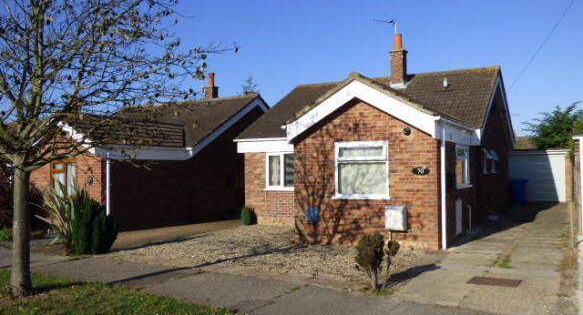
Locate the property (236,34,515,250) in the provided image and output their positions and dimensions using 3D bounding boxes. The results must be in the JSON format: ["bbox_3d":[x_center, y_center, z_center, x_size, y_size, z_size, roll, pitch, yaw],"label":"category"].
[{"bbox_3d":[2.481,-0.827,16.429,7.600,5.700,11.900,-1,-1,30],"label":"property"}]

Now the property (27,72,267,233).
[{"bbox_3d":[-5.568,-0.518,20.876,7.600,5.600,12.000,-1,-1,30],"label":"property"}]

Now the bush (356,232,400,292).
[{"bbox_3d":[1.159,1.380,6.758,0.560,0.720,0.460,0,-1,0],"label":"bush"}]

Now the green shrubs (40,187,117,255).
[{"bbox_3d":[-4.433,1.302,10.614,1.380,1.330,1.100,0,-1,0],"label":"green shrubs"}]

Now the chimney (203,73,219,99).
[{"bbox_3d":[-3.473,-3.081,22.086,0.500,1.150,0.500,-1,-1,30],"label":"chimney"}]

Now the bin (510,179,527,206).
[{"bbox_3d":[9.301,1.371,20.585,0.580,1.060,0.700,-1,-1,30],"label":"bin"}]

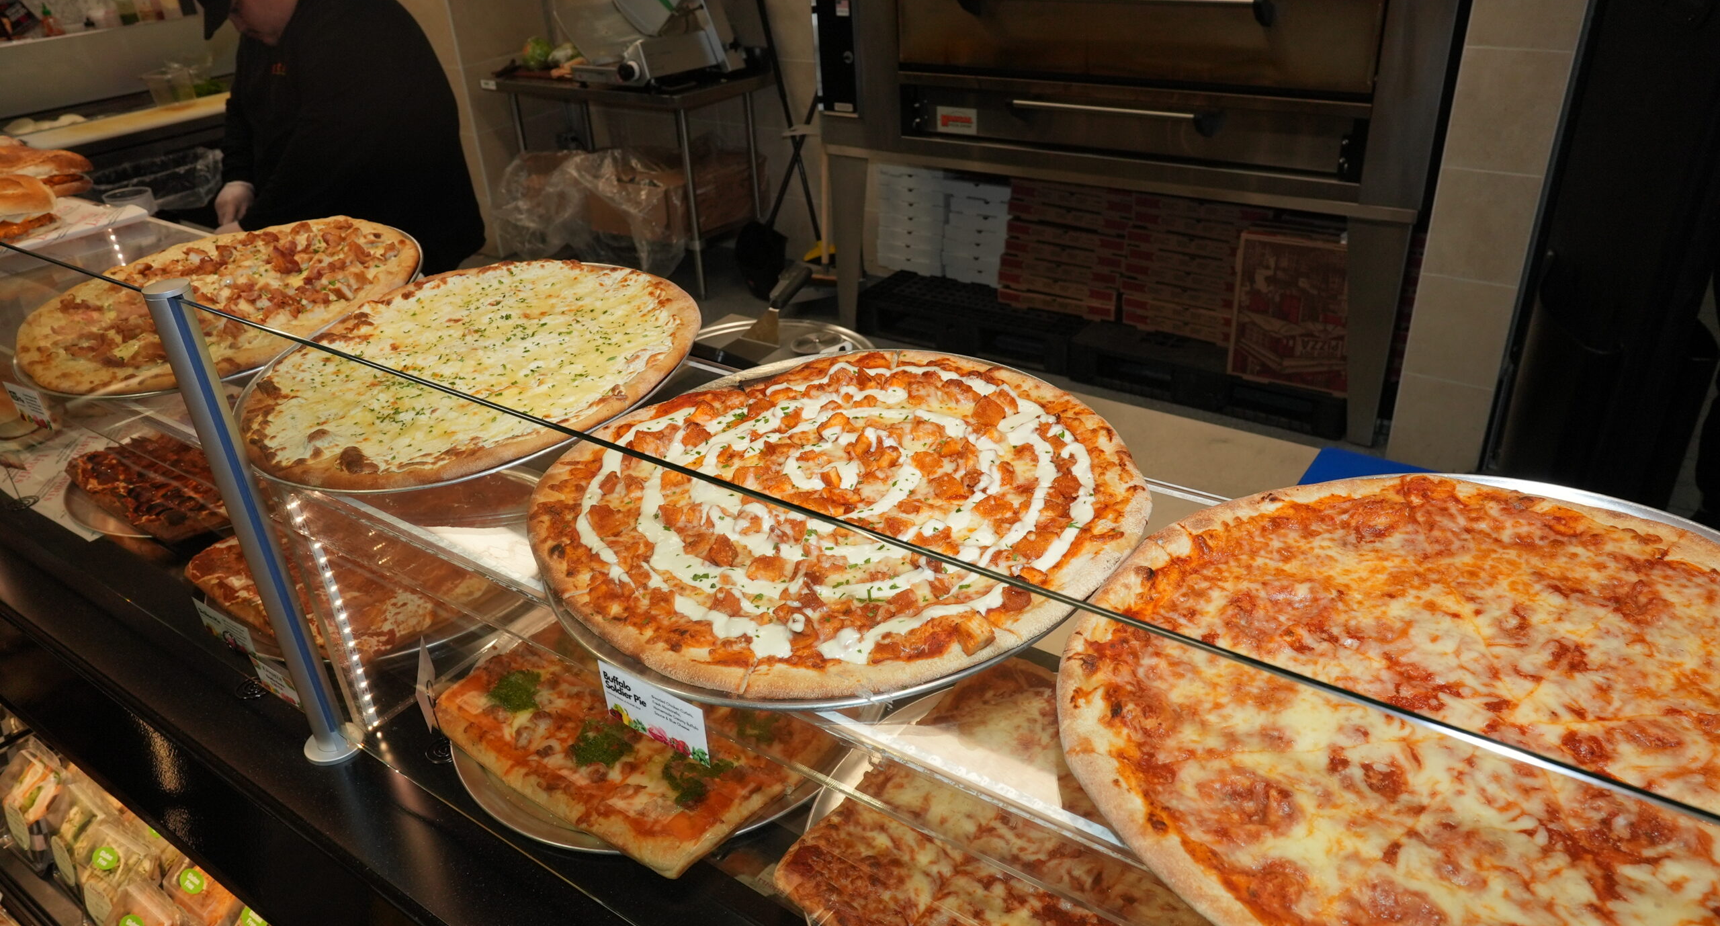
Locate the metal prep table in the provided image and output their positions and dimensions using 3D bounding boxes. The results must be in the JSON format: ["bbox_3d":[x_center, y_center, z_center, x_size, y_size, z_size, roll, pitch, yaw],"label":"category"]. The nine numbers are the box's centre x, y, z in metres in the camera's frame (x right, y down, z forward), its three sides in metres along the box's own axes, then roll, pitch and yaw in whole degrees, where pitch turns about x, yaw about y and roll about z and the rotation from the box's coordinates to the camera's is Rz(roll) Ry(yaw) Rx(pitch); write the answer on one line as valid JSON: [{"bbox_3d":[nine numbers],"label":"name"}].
[{"bbox_3d":[-1.043,-1.373,5.416,1.200,0.886,0.600,16,34,32],"label":"metal prep table"}]

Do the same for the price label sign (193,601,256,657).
[{"bbox_3d":[-0.658,0.174,1.191,0.103,0.046,0.008,16,34,32],"label":"price label sign"}]

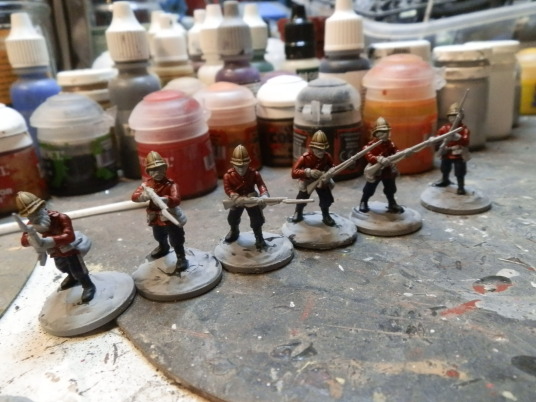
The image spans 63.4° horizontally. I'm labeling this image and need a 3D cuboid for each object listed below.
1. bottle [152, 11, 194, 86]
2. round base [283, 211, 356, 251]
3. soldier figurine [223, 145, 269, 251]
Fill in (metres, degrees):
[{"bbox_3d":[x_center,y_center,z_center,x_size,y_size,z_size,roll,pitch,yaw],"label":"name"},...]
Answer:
[{"bbox_3d":[-0.054,-0.067,0.250,0.025,0.074,0.025,-7,22,-10],"label":"bottle"},{"bbox_3d":[0.017,0.010,0.147,0.025,0.003,0.025,0,22,7],"label":"round base"},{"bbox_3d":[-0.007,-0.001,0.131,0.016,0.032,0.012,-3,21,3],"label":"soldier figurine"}]

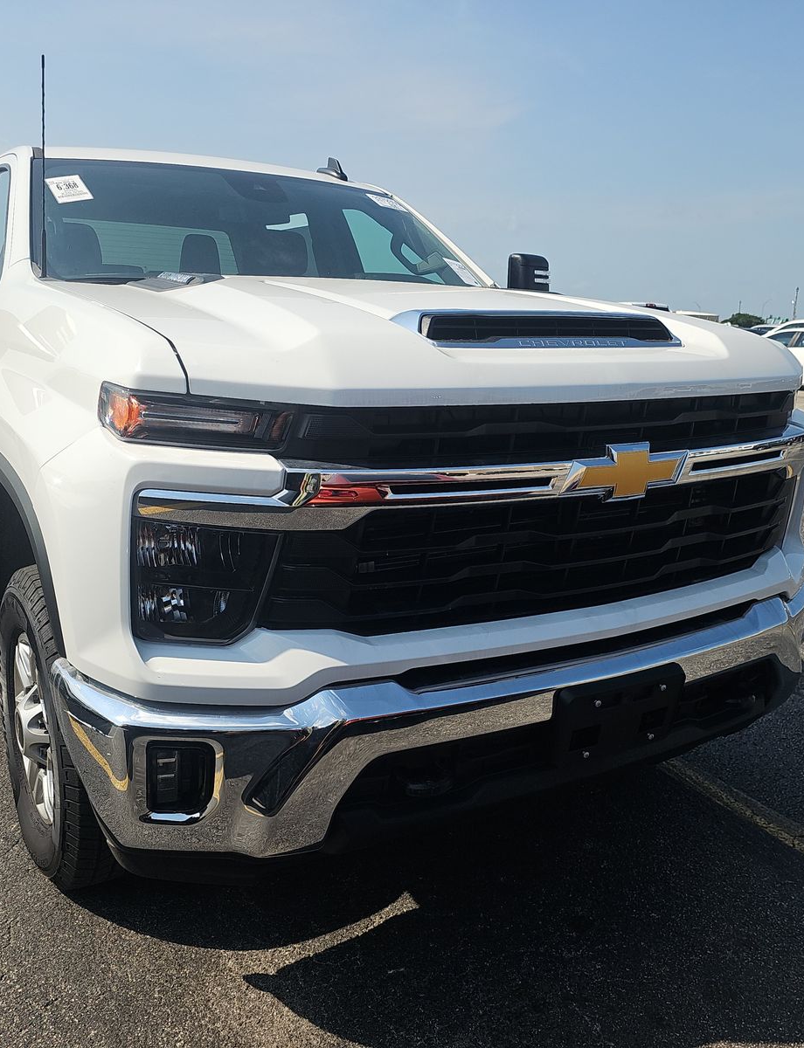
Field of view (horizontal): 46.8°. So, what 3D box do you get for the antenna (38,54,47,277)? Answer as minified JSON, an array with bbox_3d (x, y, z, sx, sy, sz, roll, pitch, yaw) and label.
[{"bbox_3d":[-0.985,-0.980,2.555,0.020,0.581,0.020,-3,11,-31],"label":"antenna"}]

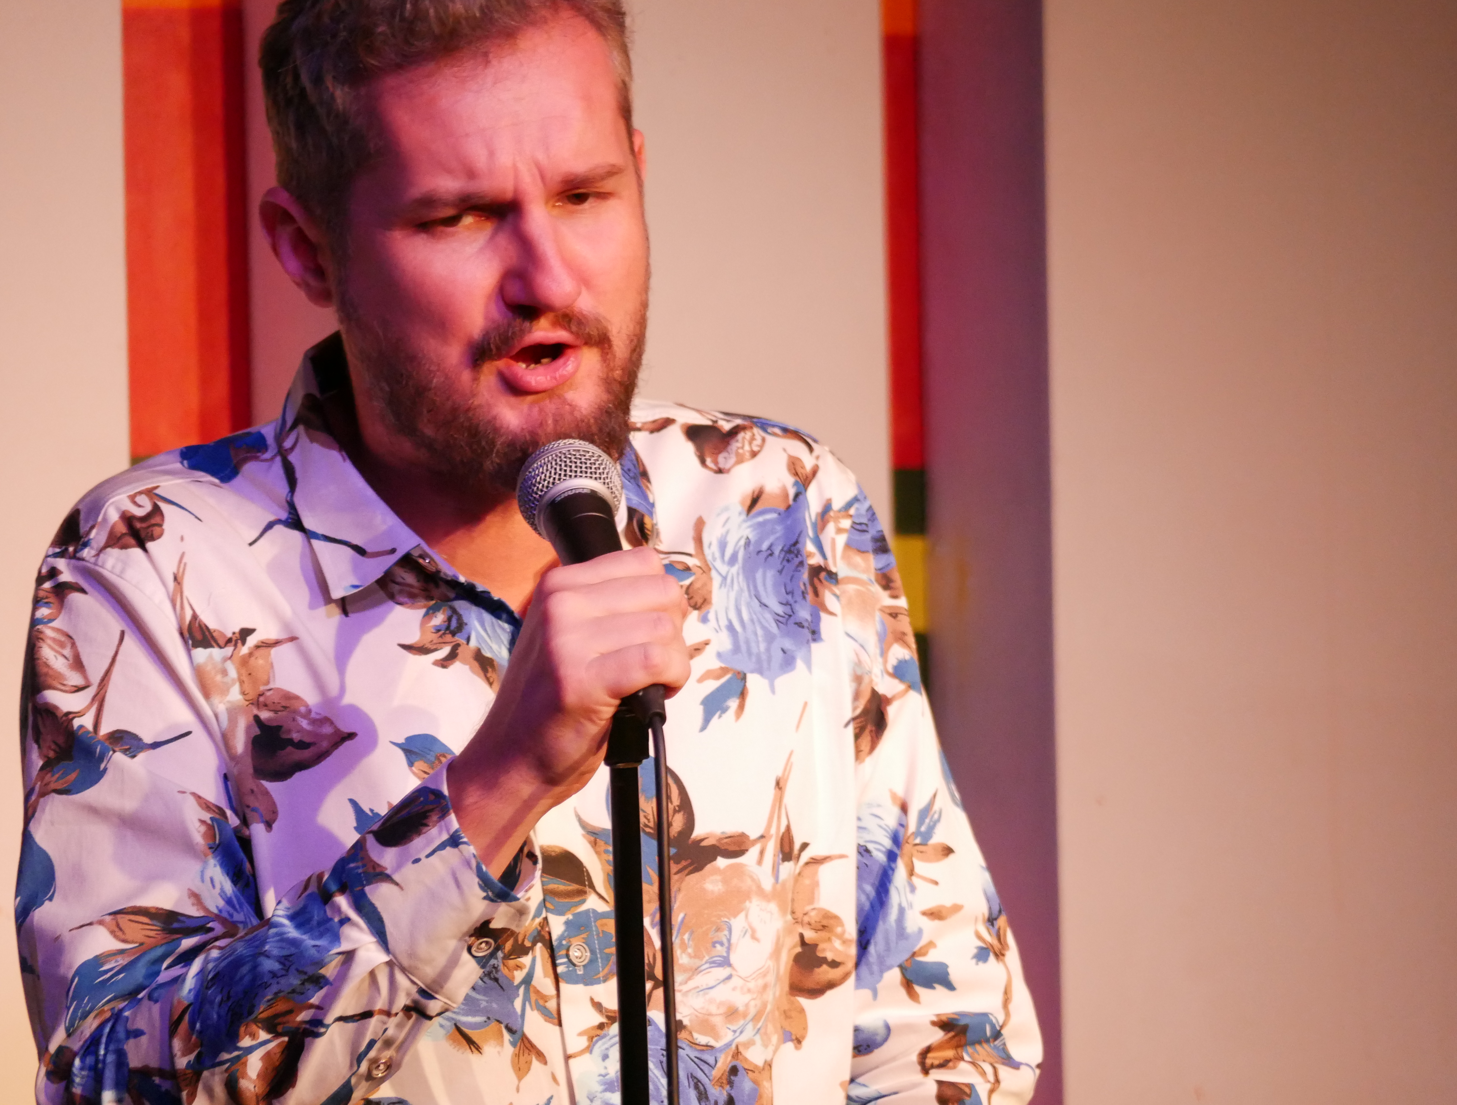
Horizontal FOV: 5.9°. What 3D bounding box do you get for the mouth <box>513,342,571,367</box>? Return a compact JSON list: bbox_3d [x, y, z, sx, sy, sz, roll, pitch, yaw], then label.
[{"bbox_3d":[-0.089,-0.094,6.680,0.031,0.012,0.016,-10,13,-21],"label":"mouth"}]

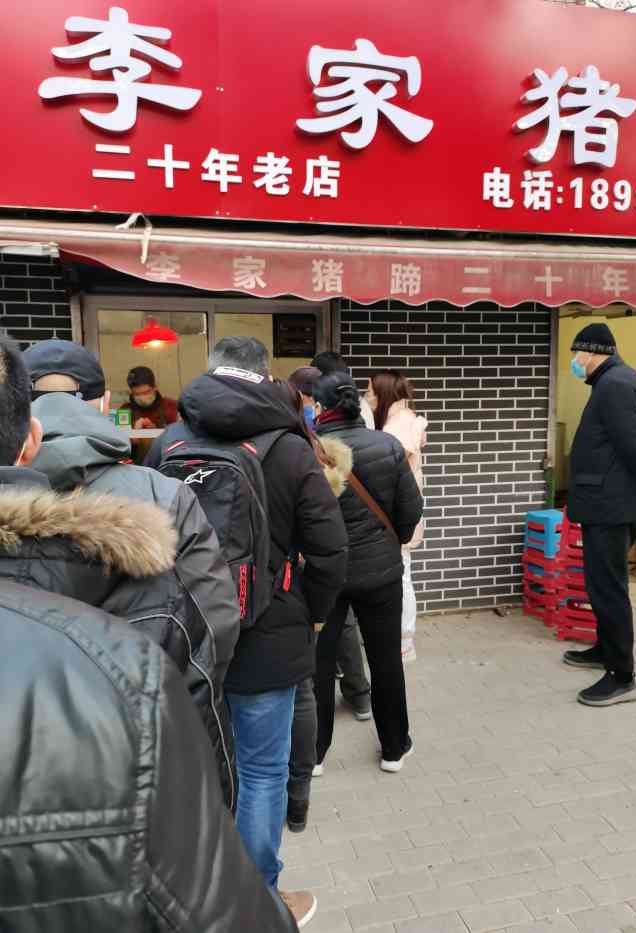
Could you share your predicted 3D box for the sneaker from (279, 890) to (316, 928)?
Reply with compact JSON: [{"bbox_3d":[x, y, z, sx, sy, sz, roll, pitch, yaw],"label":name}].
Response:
[{"bbox_3d":[-0.107,1.225,2.017,0.105,0.110,0.285,4,8,38],"label":"sneaker"}]

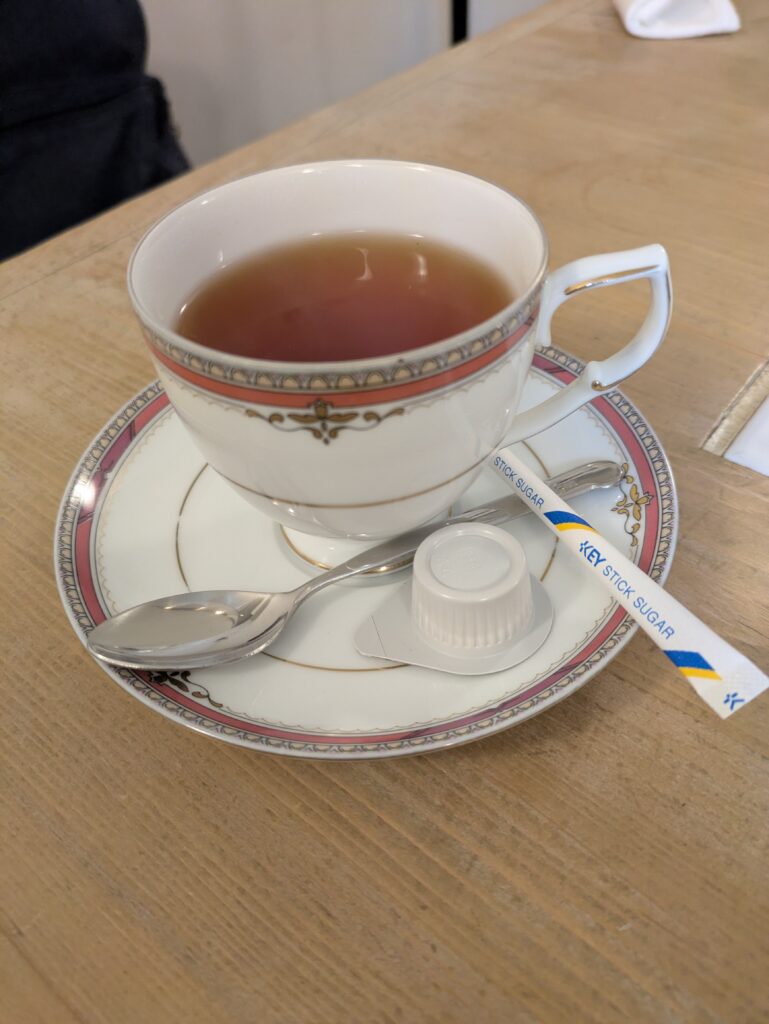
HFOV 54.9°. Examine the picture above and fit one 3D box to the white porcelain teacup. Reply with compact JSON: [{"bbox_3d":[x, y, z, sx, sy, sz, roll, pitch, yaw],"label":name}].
[{"bbox_3d":[0.006,-0.026,0.170,0.107,0.076,0.080,0,47,4],"label":"white porcelain teacup"}]

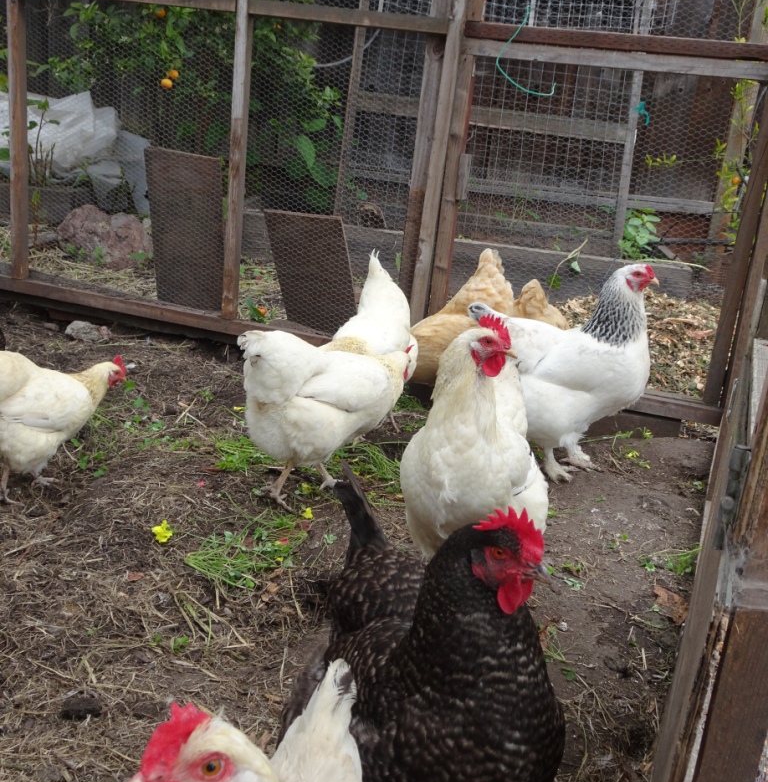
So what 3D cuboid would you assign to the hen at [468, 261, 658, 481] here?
[{"bbox_3d":[0.376,-0.035,1.922,0.375,0.430,0.190,11,19,14],"label":"hen"}]

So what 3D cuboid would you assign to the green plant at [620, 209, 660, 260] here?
[{"bbox_3d":[0.881,-0.537,3.250,0.140,0.180,0.140,6,18,0],"label":"green plant"}]

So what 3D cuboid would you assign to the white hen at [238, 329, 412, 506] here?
[{"bbox_3d":[-0.114,0.014,1.778,0.390,0.330,0.190,-4,21,-28],"label":"white hen"}]

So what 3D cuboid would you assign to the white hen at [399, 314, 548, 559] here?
[{"bbox_3d":[0.143,0.114,1.402,0.200,0.430,0.340,14,20,22],"label":"white hen"}]

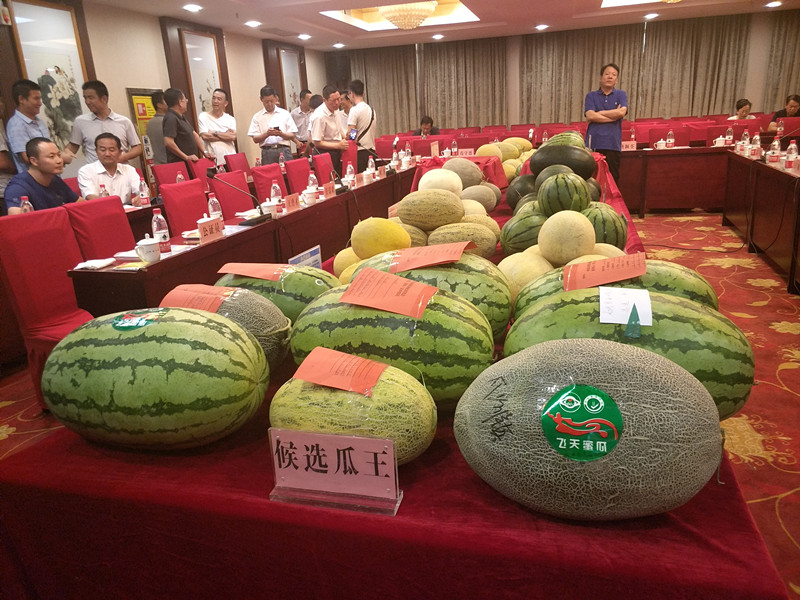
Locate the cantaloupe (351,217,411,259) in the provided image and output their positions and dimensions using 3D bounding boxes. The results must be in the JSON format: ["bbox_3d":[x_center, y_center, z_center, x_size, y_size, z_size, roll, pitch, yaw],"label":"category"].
[{"bbox_3d":[-0.058,-0.193,1.810,0.188,0.137,0.140,-1,18,6],"label":"cantaloupe"}]

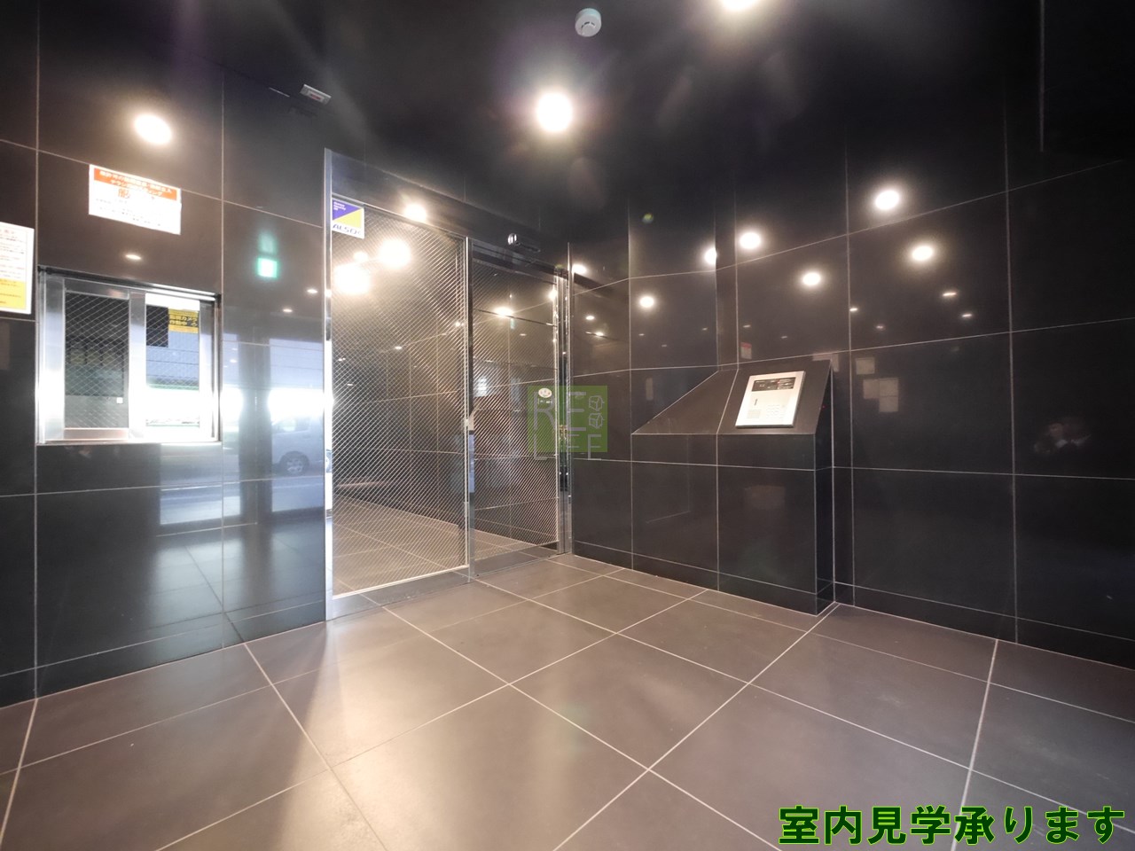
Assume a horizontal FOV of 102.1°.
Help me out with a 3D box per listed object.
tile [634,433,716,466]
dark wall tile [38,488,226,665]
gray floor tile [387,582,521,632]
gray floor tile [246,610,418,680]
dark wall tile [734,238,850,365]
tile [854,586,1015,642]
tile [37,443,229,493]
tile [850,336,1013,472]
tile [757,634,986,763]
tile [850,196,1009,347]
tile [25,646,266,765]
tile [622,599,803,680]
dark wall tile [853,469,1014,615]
[{"bbox_3d":[0.641,0.146,2.827,0.010,0.173,0.599,0,-1,-44],"label":"tile"},{"bbox_3d":[-1.655,0.541,1.774,0.520,0.597,0.010,0,-1,-44],"label":"dark wall tile"},{"bbox_3d":[-0.607,0.955,2.500,0.600,0.010,0.558,0,-1,-44],"label":"gray floor tile"},{"bbox_3d":[-1.015,0.948,2.037,0.597,0.012,0.480,0,-1,-44],"label":"gray floor tile"},{"bbox_3d":[1.246,-0.677,2.584,0.010,0.601,0.595,0,-1,-44],"label":"dark wall tile"},{"bbox_3d":[1.673,0.865,2.131,0.012,0.107,0.595,0,-1,-44],"label":"tile"},{"bbox_3d":[-1.656,0.154,1.776,0.520,0.177,0.012,0,-1,-44],"label":"tile"},{"bbox_3d":[1.679,-0.088,2.165,0.010,0.603,0.596,0,-1,-44],"label":"tile"},{"bbox_3d":[1.067,0.922,1.632,0.597,0.012,0.597,0,-1,-44],"label":"tile"},{"bbox_3d":[1.662,-0.688,2.158,0.010,0.601,0.595,0,-1,-44],"label":"tile"},{"bbox_3d":[-1.445,0.945,1.619,0.597,0.012,0.475,0,-1,-44],"label":"tile"},{"bbox_3d":[0.652,0.936,2.073,0.600,0.010,0.600,0,-1,-44],"label":"tile"},{"bbox_3d":[1.670,0.513,2.137,0.012,0.597,0.596,0,-1,-44],"label":"dark wall tile"}]

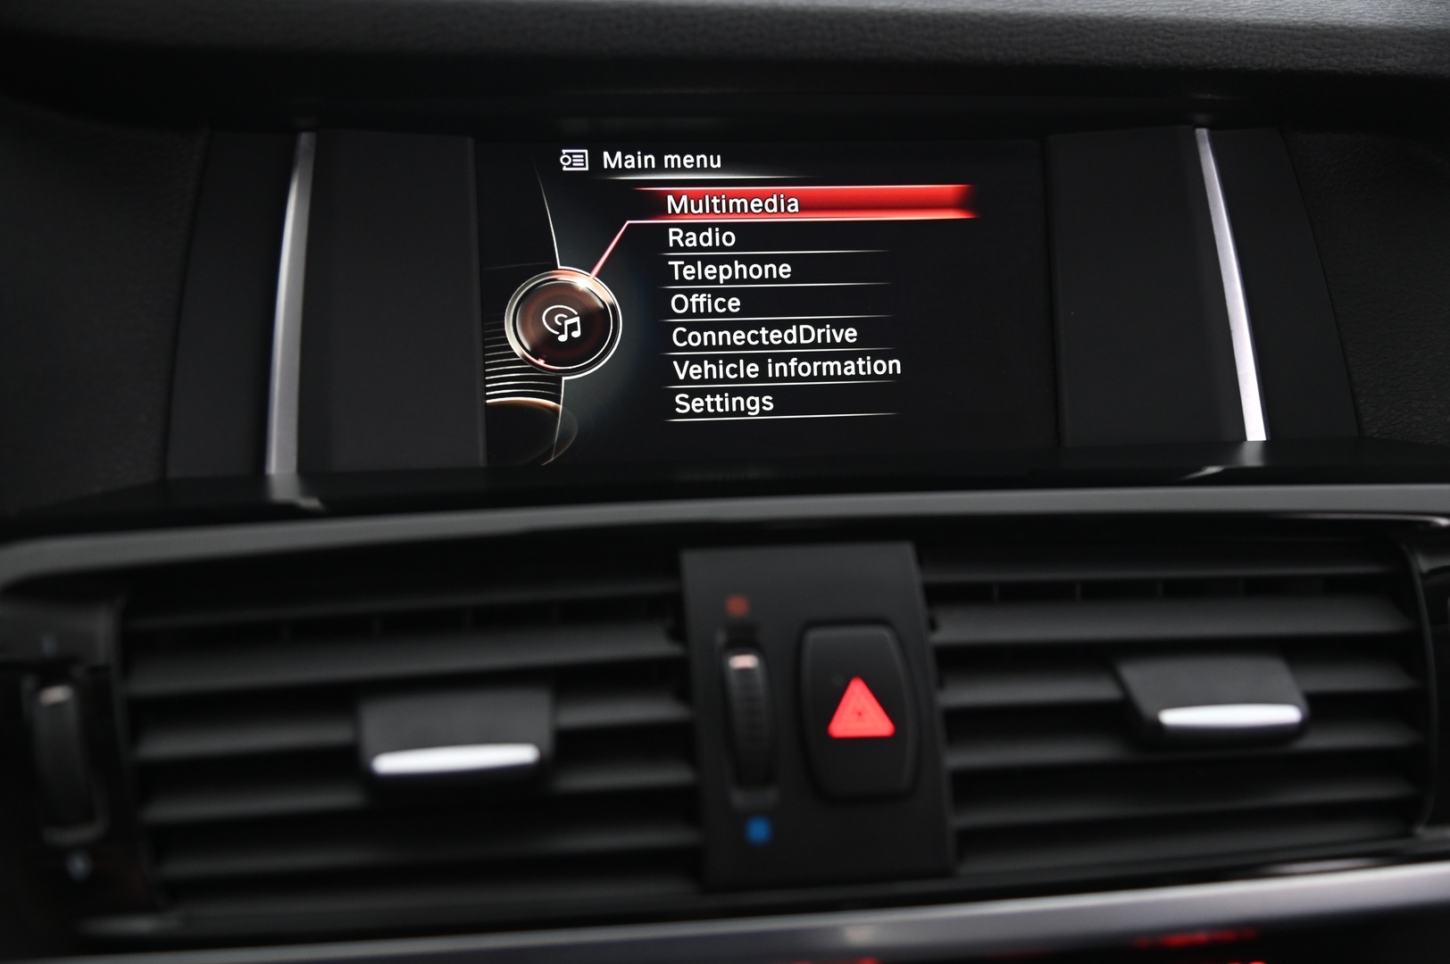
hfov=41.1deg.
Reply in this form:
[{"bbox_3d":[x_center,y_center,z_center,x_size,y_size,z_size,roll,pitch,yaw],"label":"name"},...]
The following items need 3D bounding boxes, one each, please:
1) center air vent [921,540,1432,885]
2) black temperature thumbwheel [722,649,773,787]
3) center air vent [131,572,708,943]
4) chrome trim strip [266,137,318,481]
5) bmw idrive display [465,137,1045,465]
[{"bbox_3d":[0.102,0.054,0.450,0.119,0.075,0.035,-2,-18,-9],"label":"center air vent"},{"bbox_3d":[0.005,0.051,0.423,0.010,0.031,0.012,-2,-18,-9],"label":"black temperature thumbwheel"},{"bbox_3d":[-0.067,0.060,0.421,0.120,0.073,0.035,-2,-18,-9],"label":"center air vent"},{"bbox_3d":[-0.103,-0.043,0.460,0.009,0.082,0.007,4,-5,-9],"label":"chrome trim strip"},{"bbox_3d":[0.011,-0.045,0.487,0.145,0.081,0.014,-2,-4,-9],"label":"bmw idrive display"}]

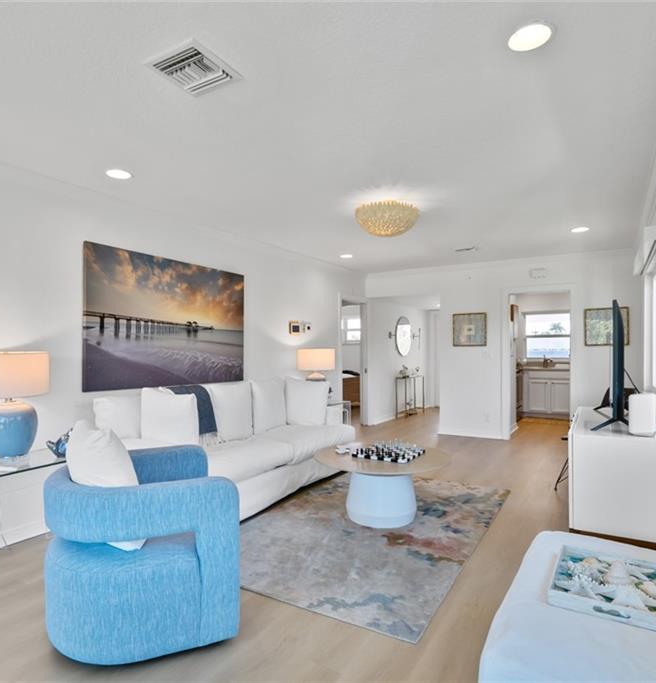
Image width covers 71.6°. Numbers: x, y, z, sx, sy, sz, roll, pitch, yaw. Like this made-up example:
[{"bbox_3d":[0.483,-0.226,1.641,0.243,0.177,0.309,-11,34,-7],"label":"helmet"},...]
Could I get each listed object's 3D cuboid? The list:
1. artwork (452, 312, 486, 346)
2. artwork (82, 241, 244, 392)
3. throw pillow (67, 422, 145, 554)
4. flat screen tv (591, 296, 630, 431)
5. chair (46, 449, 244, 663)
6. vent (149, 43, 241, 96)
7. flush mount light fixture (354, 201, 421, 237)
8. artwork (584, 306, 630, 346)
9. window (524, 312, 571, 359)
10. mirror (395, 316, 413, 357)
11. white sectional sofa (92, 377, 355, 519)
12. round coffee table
[{"bbox_3d":[2.014,-0.166,6.497,0.475,0.475,0.030,0,-1,31],"label":"artwork"},{"bbox_3d":[-1.342,-0.160,4.055,0.040,1.090,1.700,0,-1,31],"label":"artwork"},{"bbox_3d":[-1.005,0.632,2.058,0.183,0.502,0.502,-18,12,-41],"label":"throw pillow"},{"bbox_3d":[1.954,0.150,3.093,0.250,0.770,1.180,0,-1,31],"label":"flat screen tv"},{"bbox_3d":[-0.910,0.954,2.183,0.770,0.711,0.809,0,0,-25],"label":"chair"},{"bbox_3d":[-0.565,-1.143,1.951,0.298,0.030,0.298,0,-1,31],"label":"vent"},{"bbox_3d":[0.473,-0.988,3.616,0.520,0.280,0.520,0,-1,0],"label":"flush mount light fixture"},{"bbox_3d":[3.401,-0.180,5.555,0.472,0.472,0.029,0,0,32],"label":"artwork"},{"bbox_3d":[4.142,-0.117,8.519,0.848,0.900,0.091,0,0,32],"label":"window"},{"bbox_3d":[1.419,-0.087,8.412,0.033,0.754,0.757,0,0,32],"label":"mirror"},{"bbox_3d":[-0.716,0.847,4.009,0.979,0.940,2.297,0,0,29],"label":"white sectional sofa"},{"bbox_3d":[0.408,1.085,3.431,1.000,0.455,1.000,0,-1,0],"label":"round coffee table"}]

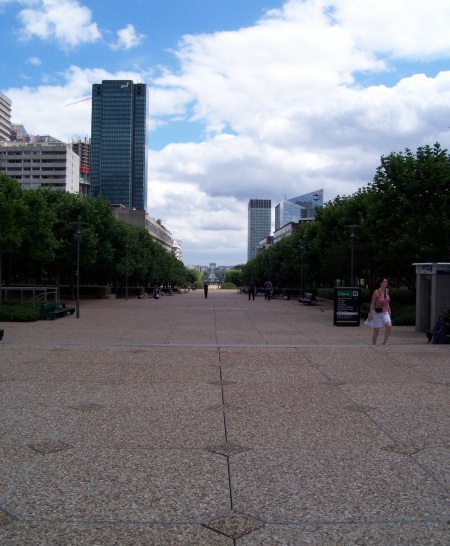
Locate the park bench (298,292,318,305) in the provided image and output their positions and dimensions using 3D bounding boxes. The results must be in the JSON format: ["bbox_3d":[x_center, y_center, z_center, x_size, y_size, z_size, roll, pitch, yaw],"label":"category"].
[{"bbox_3d":[6.219,1.891,43.741,0.700,0.820,3.200,1,0,-1],"label":"park bench"}]

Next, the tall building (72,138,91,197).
[{"bbox_3d":[-139.840,-66.134,595.000,23.000,134.000,23.000,1,0,34],"label":"tall building"}]

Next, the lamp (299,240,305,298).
[{"bbox_3d":[5.632,0.023,43.126,0.800,4.500,0.800,1,0,-1],"label":"lamp"}]

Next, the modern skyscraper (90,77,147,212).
[{"bbox_3d":[-89.497,-79.056,516.126,47.000,166.000,45.000,1,0,-1],"label":"modern skyscraper"}]

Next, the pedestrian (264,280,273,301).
[{"bbox_3d":[3.606,1.410,48.300,0.500,1.750,0.400,1,0,-1],"label":"pedestrian"}]

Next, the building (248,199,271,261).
[{"bbox_3d":[44.747,-38.393,751.021,26.000,105.000,36.000,1,0,-1],"label":"building"}]

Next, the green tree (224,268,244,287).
[{"bbox_3d":[2.940,1.400,165.000,6.000,5.800,6.000,1,0,-1],"label":"green tree"}]

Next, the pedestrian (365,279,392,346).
[{"bbox_3d":[3.373,0.912,12.950,0.530,1.630,0.430,1,0,-37],"label":"pedestrian"}]

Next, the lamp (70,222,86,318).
[{"bbox_3d":[-6.800,-0.139,27.265,0.800,4.500,0.800,1,0,-1],"label":"lamp"}]

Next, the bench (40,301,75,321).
[{"bbox_3d":[-7.907,1.734,27.946,0.650,0.750,3.600,1,0,-1],"label":"bench"}]

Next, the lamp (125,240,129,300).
[{"bbox_3d":[-7.321,-0.170,43.858,0.800,4.500,0.800,1,0,-1],"label":"lamp"}]

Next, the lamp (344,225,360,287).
[{"bbox_3d":[5.913,0.049,27.528,0.800,4.500,0.800,1,0,-1],"label":"lamp"}]

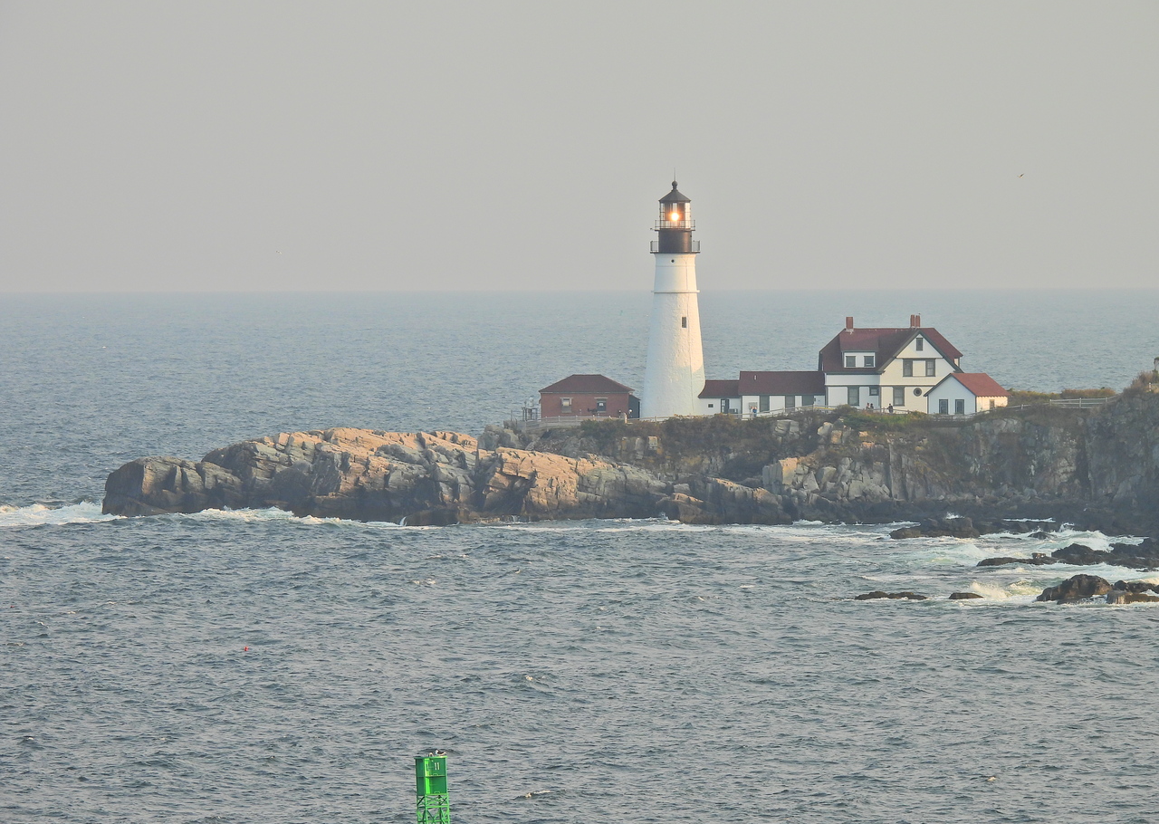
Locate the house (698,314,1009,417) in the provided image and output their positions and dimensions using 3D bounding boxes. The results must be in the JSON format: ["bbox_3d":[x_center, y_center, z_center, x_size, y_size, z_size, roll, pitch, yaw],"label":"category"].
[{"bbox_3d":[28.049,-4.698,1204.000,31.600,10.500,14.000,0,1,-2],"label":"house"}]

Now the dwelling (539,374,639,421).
[{"bbox_3d":[1.068,-1.486,1202.000,10.100,4.800,6.800,0,1,5],"label":"dwelling"}]

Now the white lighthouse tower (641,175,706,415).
[{"bbox_3d":[9.730,-11.452,1205.000,6.700,24.600,6.700,0,1,0],"label":"white lighthouse tower"}]

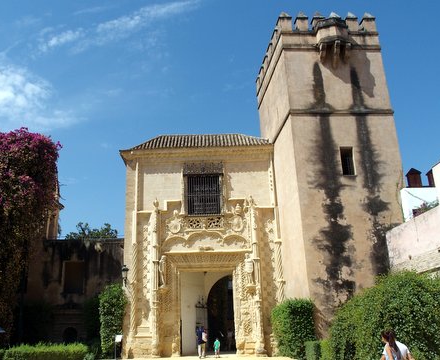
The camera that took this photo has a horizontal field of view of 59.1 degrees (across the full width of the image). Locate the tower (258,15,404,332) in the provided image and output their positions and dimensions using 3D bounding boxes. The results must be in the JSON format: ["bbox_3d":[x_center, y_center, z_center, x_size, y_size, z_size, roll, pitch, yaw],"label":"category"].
[{"bbox_3d":[6.747,0.008,23.924,6.294,19.220,7.100,-1,-19,-6],"label":"tower"}]

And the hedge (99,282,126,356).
[{"bbox_3d":[-5.985,8.047,22.276,1.446,4.092,1.400,-2,-19,-1],"label":"hedge"}]

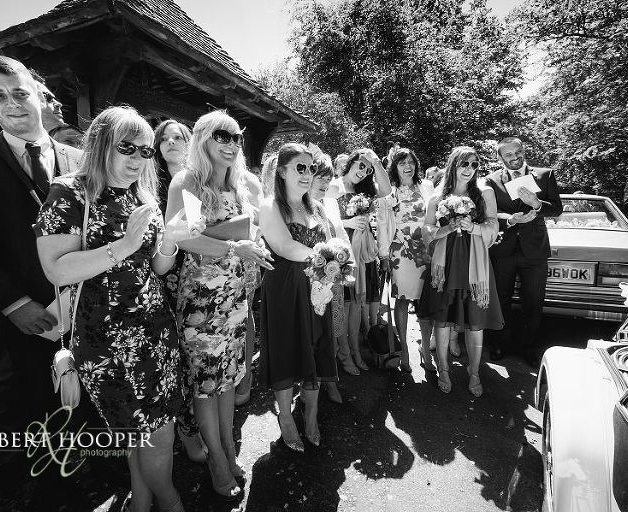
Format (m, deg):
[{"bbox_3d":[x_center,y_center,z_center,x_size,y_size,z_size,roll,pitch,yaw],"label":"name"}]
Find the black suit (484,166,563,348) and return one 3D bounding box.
[{"bbox_3d":[1.713,0.079,2.642,0.580,1.581,0.400,6,12,30],"label":"black suit"}]

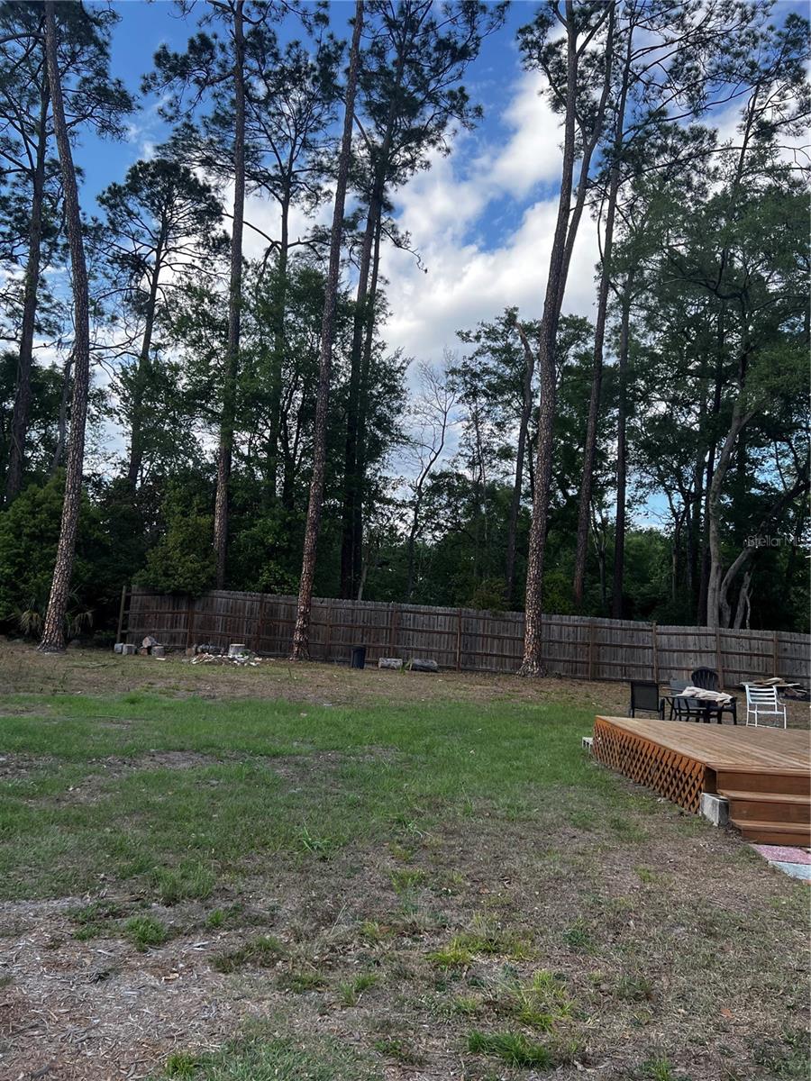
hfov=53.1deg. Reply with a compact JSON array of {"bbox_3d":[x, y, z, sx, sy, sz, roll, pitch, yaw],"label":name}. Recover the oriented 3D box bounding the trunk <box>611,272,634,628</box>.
[{"bbox_3d":[9.750,-3.676,36.616,0.500,17.350,0.450,4,-6,0],"label":"trunk"}]

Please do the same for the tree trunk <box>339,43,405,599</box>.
[{"bbox_3d":[-1.519,-9.256,35.093,0.800,26.260,0.550,4,-6,0],"label":"tree trunk"}]

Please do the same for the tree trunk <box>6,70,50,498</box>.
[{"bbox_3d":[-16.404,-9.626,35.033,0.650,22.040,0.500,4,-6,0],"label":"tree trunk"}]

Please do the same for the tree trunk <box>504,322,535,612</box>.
[{"bbox_3d":[5.405,-3.039,38.533,0.700,15.460,0.450,4,-6,0],"label":"tree trunk"}]

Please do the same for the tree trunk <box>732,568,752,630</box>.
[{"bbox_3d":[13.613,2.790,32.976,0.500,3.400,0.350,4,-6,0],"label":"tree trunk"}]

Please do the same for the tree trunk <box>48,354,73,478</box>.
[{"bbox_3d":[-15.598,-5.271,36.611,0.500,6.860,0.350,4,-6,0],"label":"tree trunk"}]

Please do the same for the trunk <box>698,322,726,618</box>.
[{"bbox_3d":[14.133,-2.749,37.556,0.750,15.880,0.500,4,-6,0],"label":"trunk"}]

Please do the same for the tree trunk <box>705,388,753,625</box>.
[{"bbox_3d":[13.133,-0.772,33.331,1.100,10.880,0.600,4,-6,0],"label":"tree trunk"}]

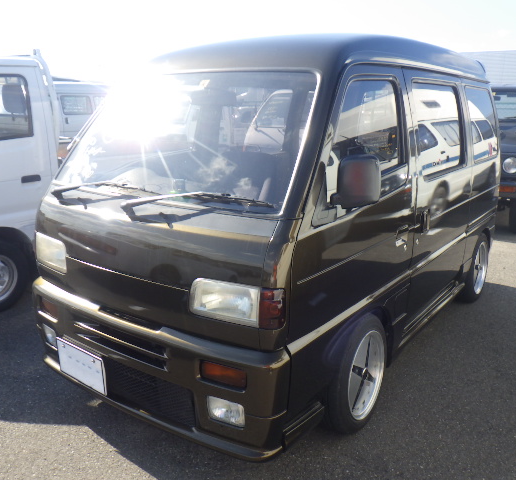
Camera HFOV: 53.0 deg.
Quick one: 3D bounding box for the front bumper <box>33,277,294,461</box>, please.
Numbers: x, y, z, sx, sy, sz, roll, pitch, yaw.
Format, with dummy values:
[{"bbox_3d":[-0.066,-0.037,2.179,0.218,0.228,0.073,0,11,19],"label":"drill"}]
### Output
[{"bbox_3d":[-0.491,0.450,1.977,1.380,0.400,0.160,11,17,34],"label":"front bumper"}]

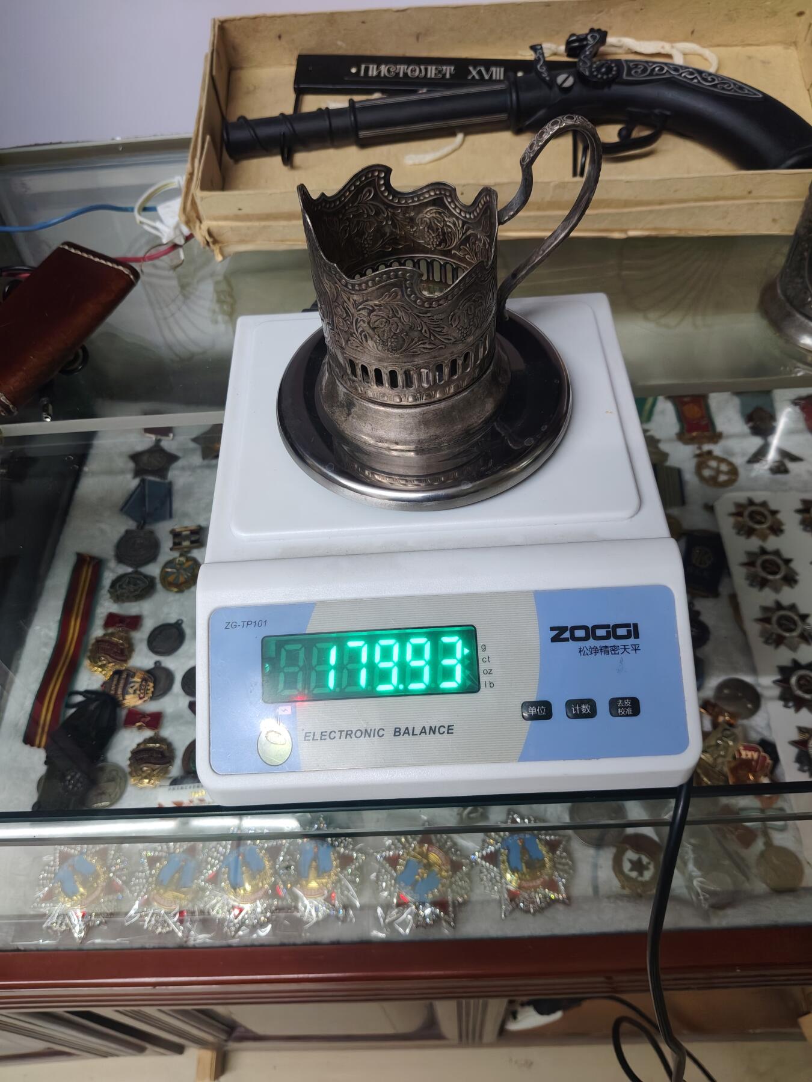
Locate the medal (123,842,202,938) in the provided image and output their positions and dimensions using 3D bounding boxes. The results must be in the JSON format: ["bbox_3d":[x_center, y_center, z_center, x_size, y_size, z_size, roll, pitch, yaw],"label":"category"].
[{"bbox_3d":[-0.157,0.233,0.553,0.071,0.010,0.068,15,59,13],"label":"medal"}]

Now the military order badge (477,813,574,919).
[{"bbox_3d":[0.075,0.203,0.516,0.064,0.010,0.064,-9,55,-3],"label":"military order badge"}]

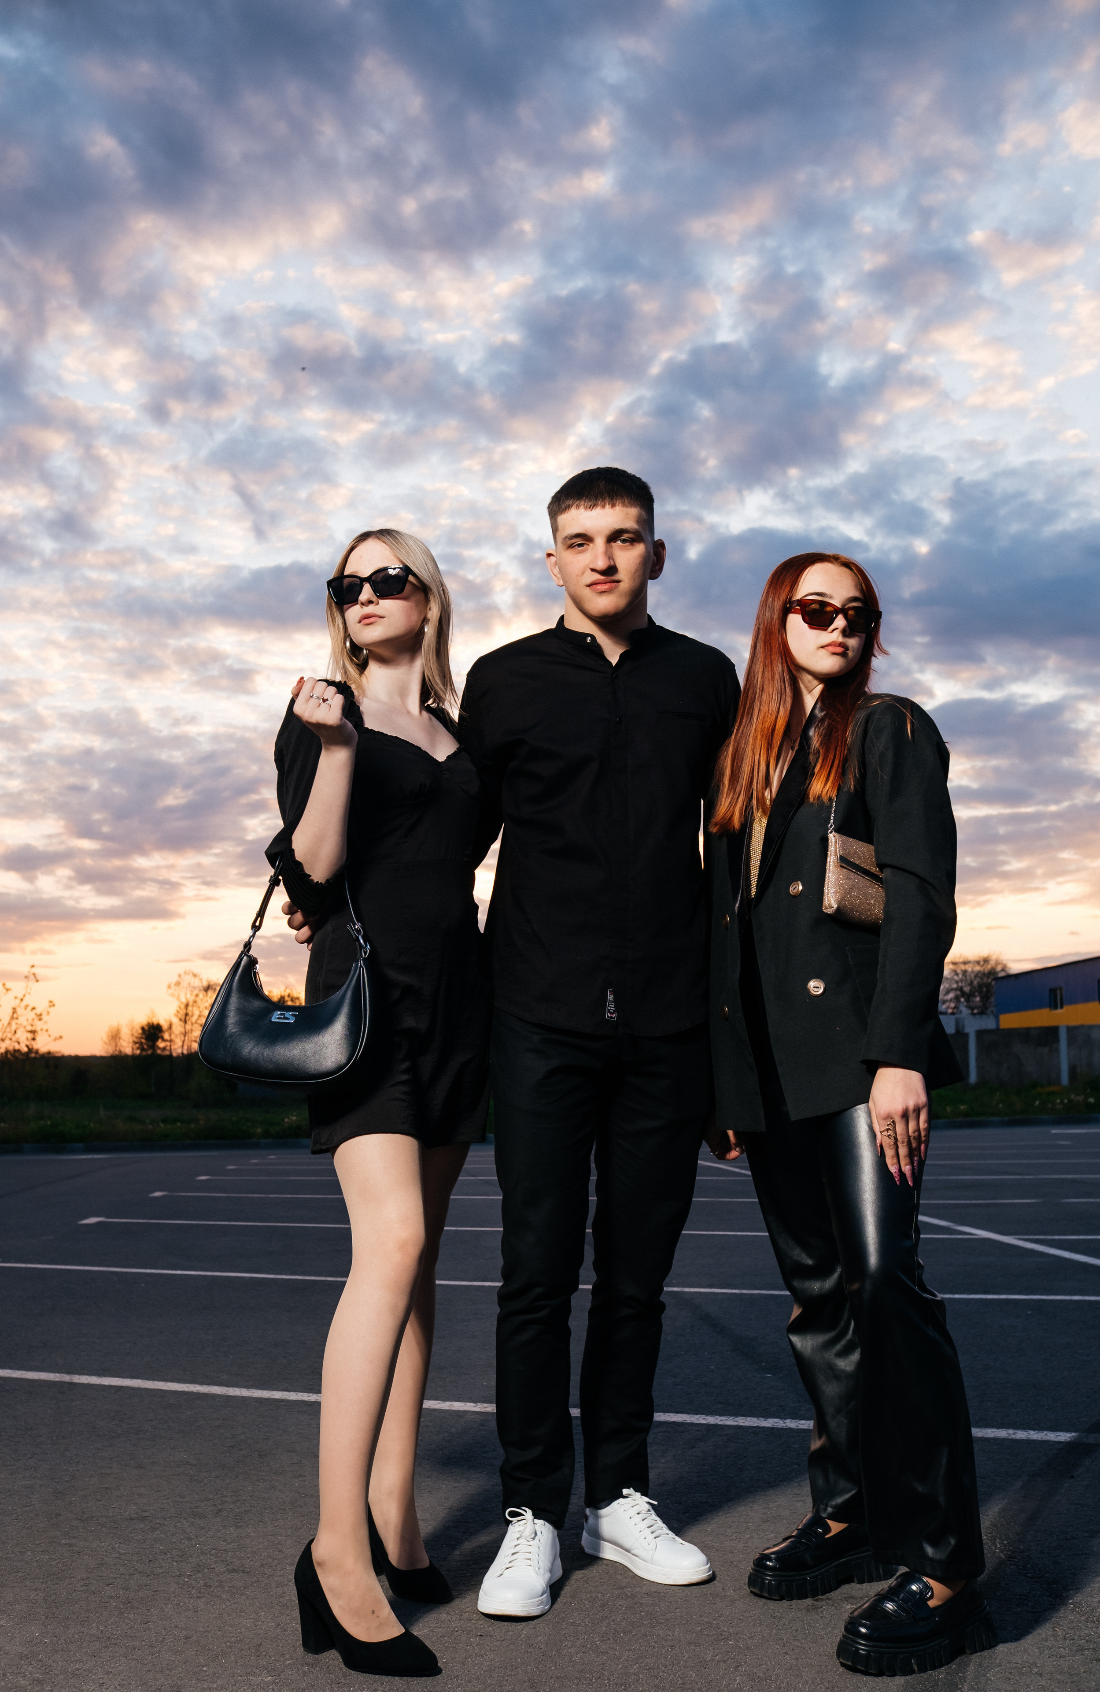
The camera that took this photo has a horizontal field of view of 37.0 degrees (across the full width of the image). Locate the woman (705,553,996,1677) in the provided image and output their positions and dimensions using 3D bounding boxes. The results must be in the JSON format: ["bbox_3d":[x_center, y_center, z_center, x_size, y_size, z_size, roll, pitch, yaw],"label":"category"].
[{"bbox_3d":[0.445,0.315,2.491,0.480,1.590,0.400,-8,-11,42],"label":"woman"}]

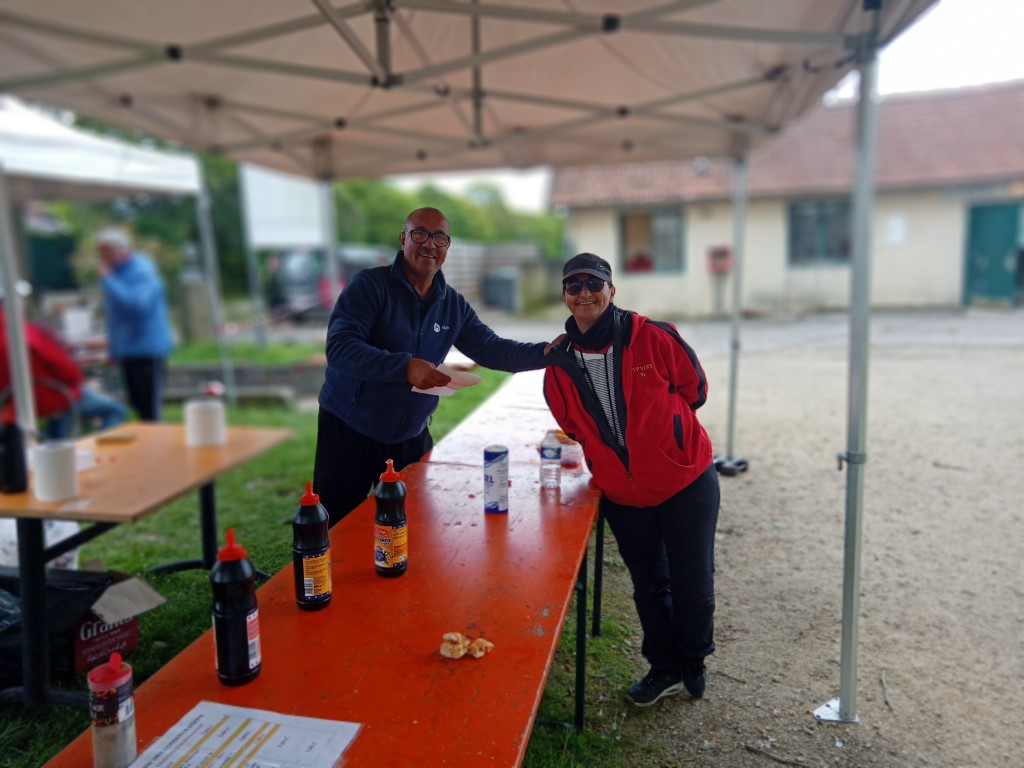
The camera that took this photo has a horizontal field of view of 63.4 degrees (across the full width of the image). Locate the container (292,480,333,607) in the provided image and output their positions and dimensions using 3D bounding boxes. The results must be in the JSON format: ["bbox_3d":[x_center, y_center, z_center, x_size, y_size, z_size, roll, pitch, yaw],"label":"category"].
[{"bbox_3d":[-0.440,0.346,1.791,0.078,0.277,0.078,1,9,12],"label":"container"}]

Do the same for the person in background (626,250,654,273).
[{"bbox_3d":[2.730,-2.127,17.600,0.550,1.450,0.400,-1,9,3],"label":"person in background"}]

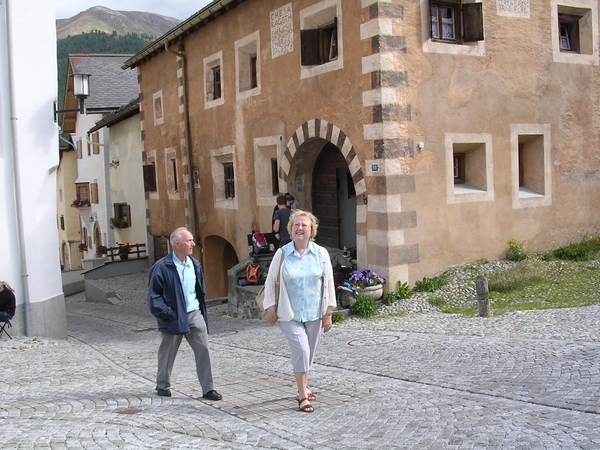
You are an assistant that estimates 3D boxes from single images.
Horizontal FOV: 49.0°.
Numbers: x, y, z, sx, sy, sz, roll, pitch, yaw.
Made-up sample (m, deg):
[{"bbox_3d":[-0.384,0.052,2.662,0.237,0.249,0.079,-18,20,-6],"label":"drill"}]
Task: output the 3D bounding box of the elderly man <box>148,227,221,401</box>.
[{"bbox_3d":[-1.121,0.848,6.420,0.580,1.640,0.520,2,6,44],"label":"elderly man"}]

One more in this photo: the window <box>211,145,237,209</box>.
[{"bbox_3d":[-1.857,-1.211,17.038,0.250,1.539,1.553,-5,5,-29],"label":"window"}]

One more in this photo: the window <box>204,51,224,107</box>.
[{"bbox_3d":[-2.151,-3.749,17.177,0.250,1.304,1.304,-5,5,-29],"label":"window"}]

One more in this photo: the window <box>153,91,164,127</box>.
[{"bbox_3d":[-4.418,-3.676,20.825,0.160,1.007,0.850,-5,5,-30],"label":"window"}]

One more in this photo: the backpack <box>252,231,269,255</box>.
[{"bbox_3d":[-0.828,0.373,13.800,0.320,0.500,0.270,-5,-9,-27],"label":"backpack"}]

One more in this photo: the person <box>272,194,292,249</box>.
[{"bbox_3d":[-0.291,0.245,13.064,0.480,1.680,0.380,-1,4,12],"label":"person"}]

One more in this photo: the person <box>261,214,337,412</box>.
[{"bbox_3d":[0.000,0.706,5.500,0.600,1.630,0.440,-3,4,-3],"label":"person"}]

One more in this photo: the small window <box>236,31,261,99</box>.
[{"bbox_3d":[-1.115,-3.672,15.362,0.270,1.394,1.326,-5,5,-29],"label":"small window"}]

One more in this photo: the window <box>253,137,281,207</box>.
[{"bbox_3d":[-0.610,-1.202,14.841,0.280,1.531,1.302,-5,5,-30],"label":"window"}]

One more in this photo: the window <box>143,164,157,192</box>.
[{"bbox_3d":[-5.040,-1.546,21.937,0.250,0.900,0.780,-5,5,-30],"label":"window"}]

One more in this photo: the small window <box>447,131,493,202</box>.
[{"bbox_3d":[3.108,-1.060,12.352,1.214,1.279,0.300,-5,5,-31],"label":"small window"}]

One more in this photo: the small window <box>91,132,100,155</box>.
[{"bbox_3d":[-10.556,-4.207,34.000,0.220,1.150,0.950,-5,5,-35],"label":"small window"}]

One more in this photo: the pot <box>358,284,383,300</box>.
[{"bbox_3d":[1.069,1.161,11.000,0.630,0.280,0.630,-2,4,0],"label":"pot"}]

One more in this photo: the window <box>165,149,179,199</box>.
[{"bbox_3d":[-3.844,-1.562,20.220,0.220,1.600,0.913,-5,5,-30],"label":"window"}]

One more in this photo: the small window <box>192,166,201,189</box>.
[{"bbox_3d":[-2.925,-1.324,18.478,0.100,0.607,0.413,-5,5,-30],"label":"small window"}]

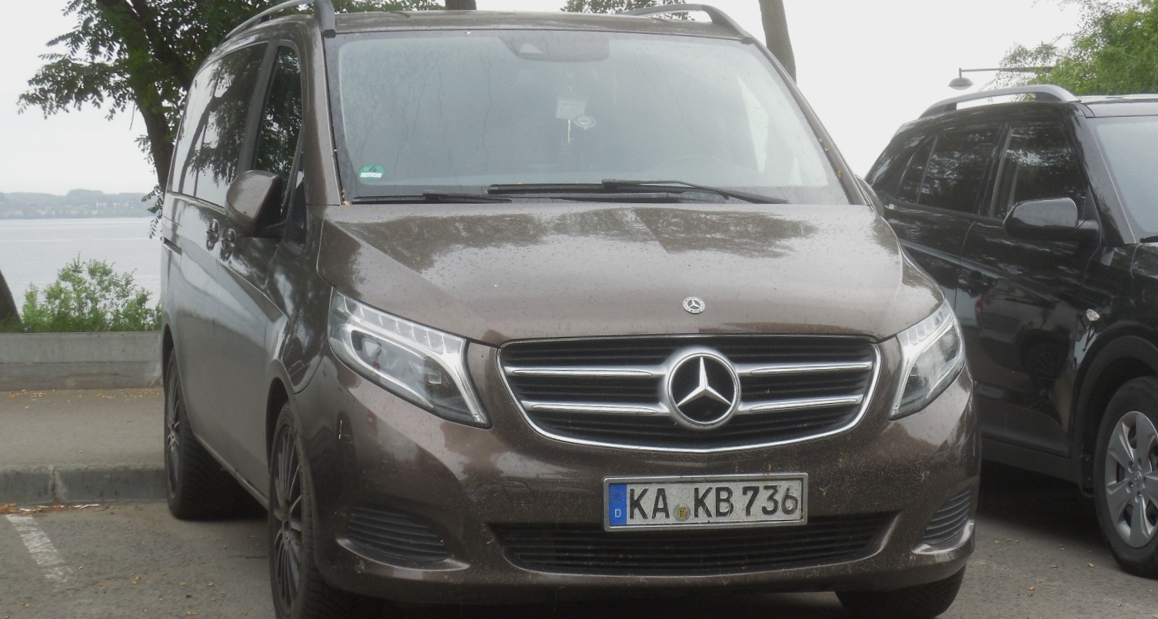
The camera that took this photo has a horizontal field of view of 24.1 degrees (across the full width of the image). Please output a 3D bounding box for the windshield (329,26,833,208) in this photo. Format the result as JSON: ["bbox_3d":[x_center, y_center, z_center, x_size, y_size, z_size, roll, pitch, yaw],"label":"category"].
[{"bbox_3d":[-0.004,-0.569,8.063,1.520,0.110,0.987,0,38,-14],"label":"windshield"}]

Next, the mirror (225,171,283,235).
[{"bbox_3d":[-0.968,-0.315,7.985,0.180,0.190,0.200,0,2,1],"label":"mirror"}]

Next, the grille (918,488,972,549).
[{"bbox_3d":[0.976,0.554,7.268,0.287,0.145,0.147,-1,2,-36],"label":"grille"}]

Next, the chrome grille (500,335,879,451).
[{"bbox_3d":[0.301,0.215,6.897,1.020,0.285,0.130,0,2,-14],"label":"chrome grille"}]

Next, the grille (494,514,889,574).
[{"bbox_3d":[0.309,0.601,6.880,1.050,0.145,0.110,0,2,-14],"label":"grille"}]

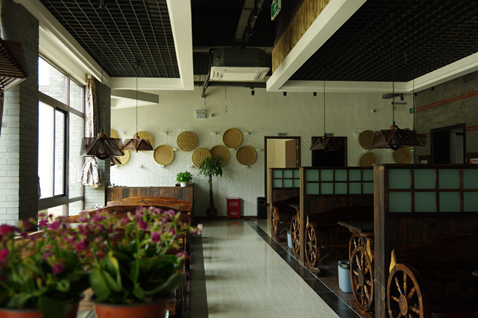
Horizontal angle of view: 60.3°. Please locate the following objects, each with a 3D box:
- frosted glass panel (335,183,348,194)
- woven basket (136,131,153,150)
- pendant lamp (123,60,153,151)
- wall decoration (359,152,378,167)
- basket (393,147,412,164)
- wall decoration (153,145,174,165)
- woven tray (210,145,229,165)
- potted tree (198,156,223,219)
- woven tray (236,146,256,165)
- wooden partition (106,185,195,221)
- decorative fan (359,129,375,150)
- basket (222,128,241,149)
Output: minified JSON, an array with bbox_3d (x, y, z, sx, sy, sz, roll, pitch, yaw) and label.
[{"bbox_3d":[1.494,0.433,5.964,0.178,0.167,0.015,0,-1,-6],"label":"frosted glass panel"},{"bbox_3d":[-2.538,-0.460,10.944,0.550,0.550,0.060,0,-1,-6],"label":"woven basket"},{"bbox_3d":[-1.674,-0.864,6.800,0.510,1.505,0.510,0,-1,-6],"label":"pendant lamp"},{"bbox_3d":[3.661,0.090,11.556,0.538,0.538,0.060,0,-2,-6],"label":"wall decoration"},{"bbox_3d":[4.640,-0.085,11.638,0.550,0.550,0.060,0,-1,-6],"label":"basket"},{"bbox_3d":[-2.003,-0.093,10.987,0.550,0.550,0.060,0,-1,-6],"label":"wall decoration"},{"bbox_3d":[-0.517,-0.092,11.130,0.542,0.542,0.060,0,-2,-6],"label":"woven tray"},{"bbox_3d":[-0.767,0.761,11.084,0.600,1.684,0.560,0,-1,-6],"label":"potted tree"},{"bbox_3d":[0.210,-0.087,11.205,0.546,0.546,0.060,0,-2,-6],"label":"woven tray"},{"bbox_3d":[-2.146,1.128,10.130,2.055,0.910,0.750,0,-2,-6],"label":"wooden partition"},{"bbox_3d":[3.647,-0.529,11.573,0.541,0.541,0.060,0,-2,-6],"label":"decorative fan"},{"bbox_3d":[-0.166,-0.552,11.180,0.548,0.548,0.060,0,-2,-6],"label":"basket"}]

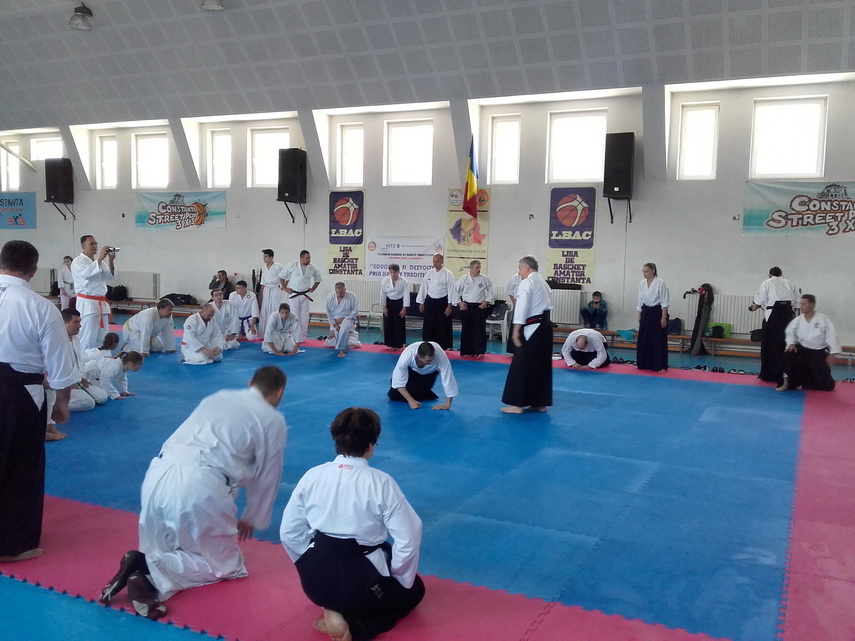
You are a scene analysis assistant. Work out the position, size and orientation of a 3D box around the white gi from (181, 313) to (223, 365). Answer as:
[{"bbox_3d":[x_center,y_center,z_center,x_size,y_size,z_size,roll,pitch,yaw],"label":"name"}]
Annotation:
[{"bbox_3d":[-3.459,0.238,11.718,0.600,0.800,0.540,5,6,37],"label":"white gi"}]

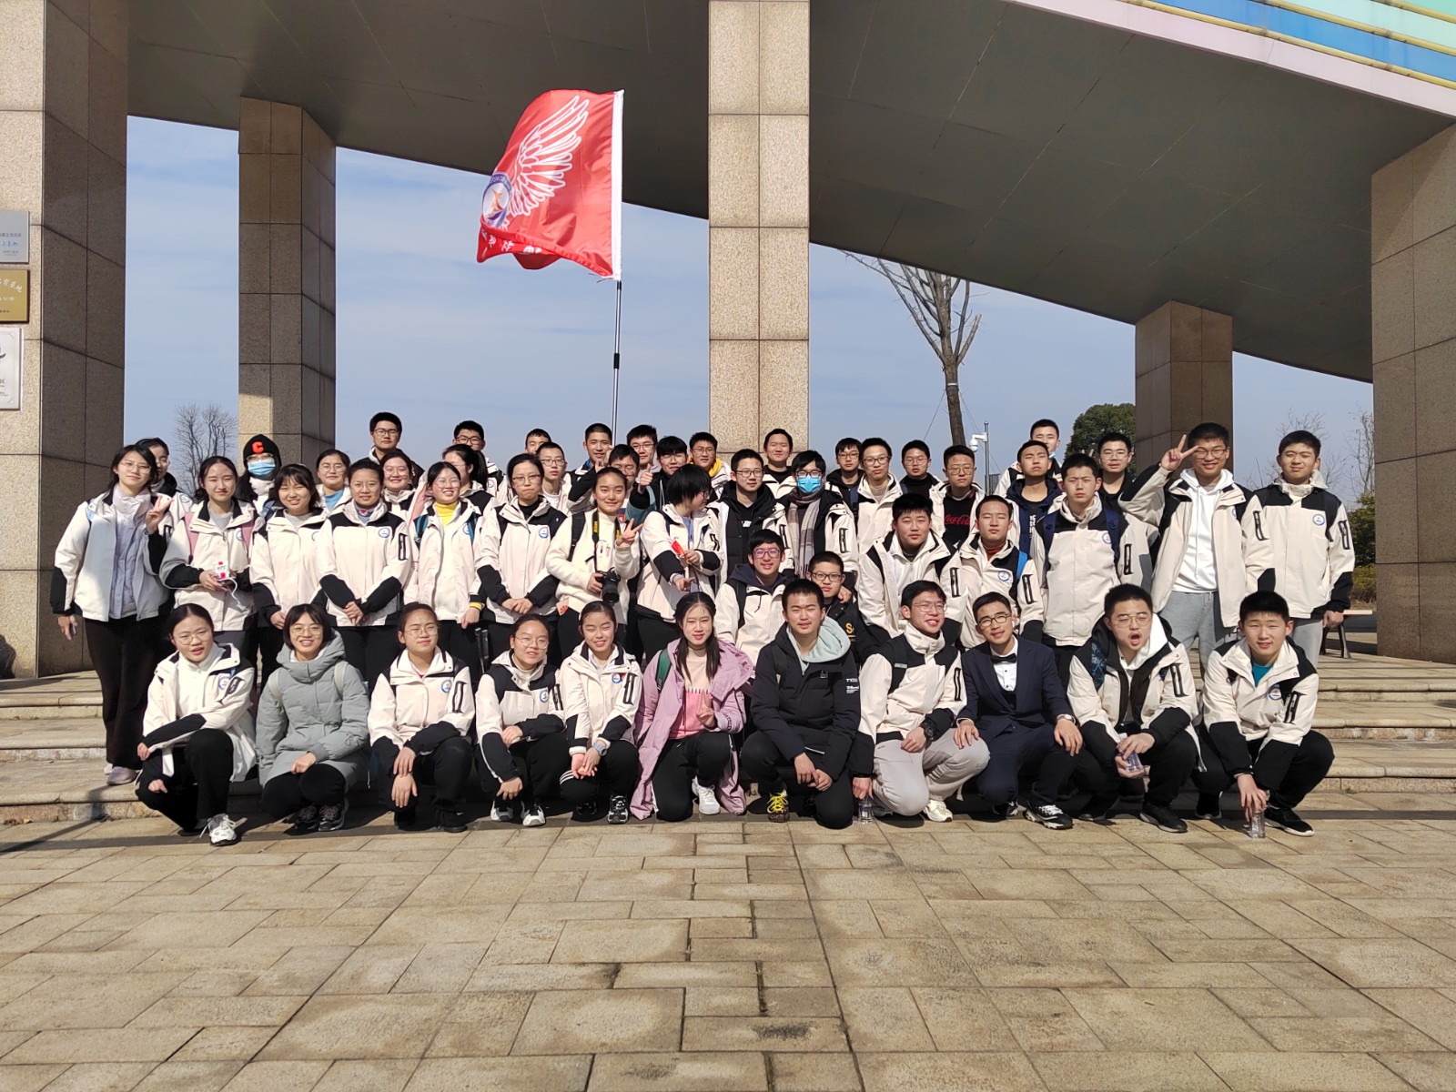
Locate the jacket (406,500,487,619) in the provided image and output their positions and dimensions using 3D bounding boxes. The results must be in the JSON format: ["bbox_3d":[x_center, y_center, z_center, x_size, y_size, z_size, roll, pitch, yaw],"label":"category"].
[{"bbox_3d":[-1.467,0.079,5.000,0.410,0.620,0.320,0,-1,-7],"label":"jacket"}]

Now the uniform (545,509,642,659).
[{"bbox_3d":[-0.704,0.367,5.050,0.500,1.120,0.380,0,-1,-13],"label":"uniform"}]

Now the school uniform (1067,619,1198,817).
[{"bbox_3d":[1.826,0.748,4.450,0.580,0.900,0.660,0,-1,10],"label":"school uniform"}]

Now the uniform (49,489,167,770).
[{"bbox_3d":[-3.007,0.385,4.750,0.540,1.380,0.400,0,-1,-25],"label":"uniform"}]

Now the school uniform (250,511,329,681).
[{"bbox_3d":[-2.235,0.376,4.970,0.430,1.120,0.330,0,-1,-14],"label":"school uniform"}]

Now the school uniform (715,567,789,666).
[{"bbox_3d":[0.169,0.470,5.050,0.520,0.700,0.400,0,-1,0],"label":"school uniform"}]

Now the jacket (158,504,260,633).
[{"bbox_3d":[-2.594,0.106,4.870,0.480,0.650,0.380,0,-1,-22],"label":"jacket"}]

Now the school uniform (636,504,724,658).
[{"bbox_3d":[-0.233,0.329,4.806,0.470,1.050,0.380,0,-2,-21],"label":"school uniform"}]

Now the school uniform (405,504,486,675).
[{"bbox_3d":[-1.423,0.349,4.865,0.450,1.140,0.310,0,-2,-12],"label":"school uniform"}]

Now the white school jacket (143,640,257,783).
[{"bbox_3d":[-2.364,0.739,4.320,0.470,0.600,0.450,0,-1,-5],"label":"white school jacket"}]

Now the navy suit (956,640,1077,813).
[{"bbox_3d":[1.320,0.804,4.500,0.540,0.790,0.600,0,-1,8],"label":"navy suit"}]

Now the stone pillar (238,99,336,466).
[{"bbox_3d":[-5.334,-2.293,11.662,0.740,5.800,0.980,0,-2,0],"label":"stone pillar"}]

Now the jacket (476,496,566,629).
[{"bbox_3d":[-1.050,0.076,4.950,0.455,0.655,0.360,0,-1,-10],"label":"jacket"}]

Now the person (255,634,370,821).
[{"bbox_3d":[-1.854,0.810,4.319,0.500,0.800,0.580,0,-2,-18],"label":"person"}]

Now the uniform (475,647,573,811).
[{"bbox_3d":[-0.973,0.834,4.520,0.440,0.750,0.600,0,-1,-20],"label":"uniform"}]

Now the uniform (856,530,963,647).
[{"bbox_3d":[0.934,0.270,4.871,0.540,0.660,0.380,0,-2,6],"label":"uniform"}]

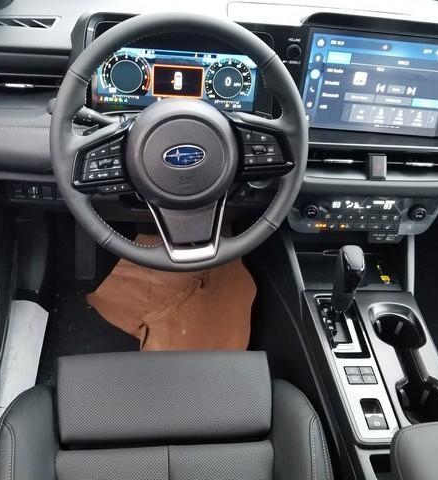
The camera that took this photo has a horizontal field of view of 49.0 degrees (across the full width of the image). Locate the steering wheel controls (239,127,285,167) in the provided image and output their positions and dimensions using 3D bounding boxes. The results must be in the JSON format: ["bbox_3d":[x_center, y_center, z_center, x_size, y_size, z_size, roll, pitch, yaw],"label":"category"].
[{"bbox_3d":[0.065,-0.140,0.722,0.065,0.056,0.025,-4,7,-3],"label":"steering wheel controls"}]

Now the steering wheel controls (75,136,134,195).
[{"bbox_3d":[-0.169,-0.109,0.710,0.080,0.076,0.028,-4,7,-3],"label":"steering wheel controls"}]

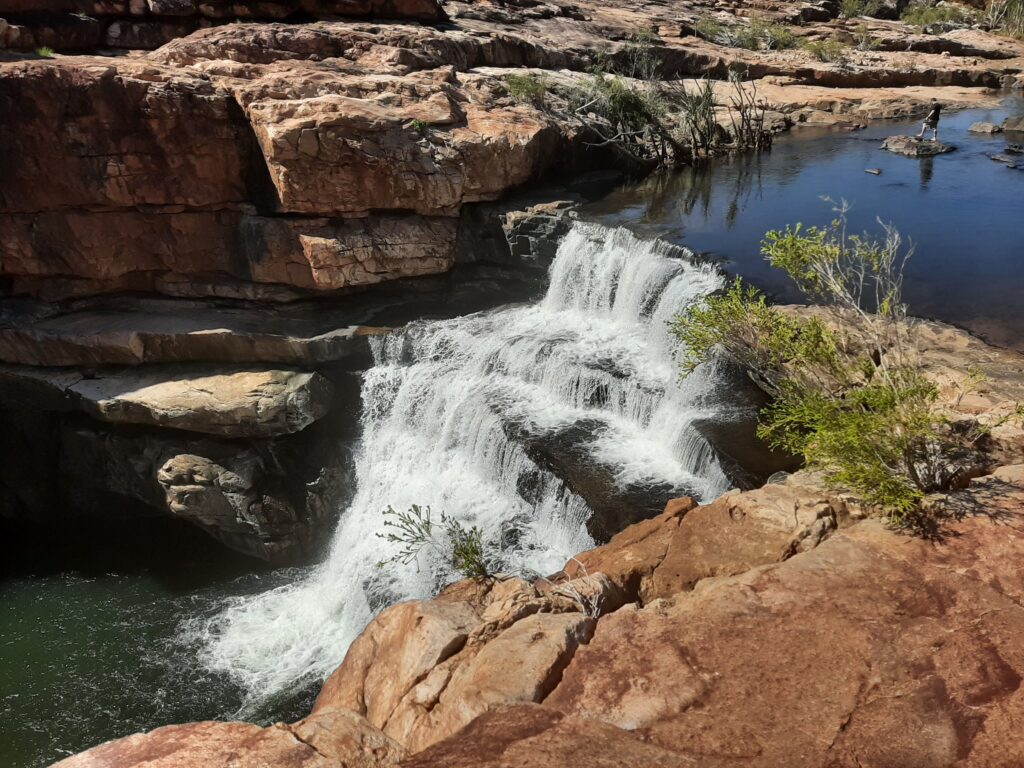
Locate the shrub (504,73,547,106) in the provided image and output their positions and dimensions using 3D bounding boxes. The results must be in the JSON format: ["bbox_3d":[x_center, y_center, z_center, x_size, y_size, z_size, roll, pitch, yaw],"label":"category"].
[{"bbox_3d":[0.591,-12.836,33.500,1.700,1.200,1.400,-4,24,2],"label":"shrub"}]

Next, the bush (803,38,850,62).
[{"bbox_3d":[19.877,-20.987,48.500,2.600,1.150,2.100,5,25,21],"label":"bush"}]

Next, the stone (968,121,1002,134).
[{"bbox_3d":[21.844,-11.851,35.500,1.350,0.420,1.000,9,27,29],"label":"stone"}]

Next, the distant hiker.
[{"bbox_3d":[17.733,-11.218,32.700,0.720,1.700,0.520,16,31,39],"label":"distant hiker"}]

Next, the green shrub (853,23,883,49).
[{"bbox_3d":[25.180,-24.695,54.500,1.800,1.600,1.600,6,26,23],"label":"green shrub"}]

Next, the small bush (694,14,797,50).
[{"bbox_3d":[14.801,-22.371,49.000,5.900,1.750,3.000,2,24,16],"label":"small bush"}]

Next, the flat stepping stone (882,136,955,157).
[{"bbox_3d":[17.059,-9.988,32.300,2.650,0.450,2.200,7,26,26],"label":"flat stepping stone"}]

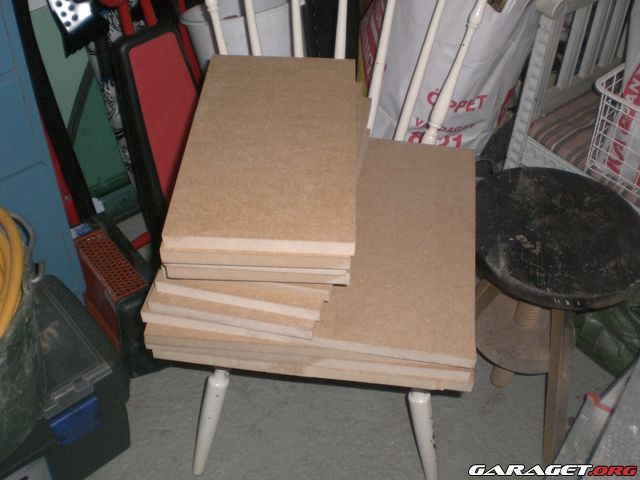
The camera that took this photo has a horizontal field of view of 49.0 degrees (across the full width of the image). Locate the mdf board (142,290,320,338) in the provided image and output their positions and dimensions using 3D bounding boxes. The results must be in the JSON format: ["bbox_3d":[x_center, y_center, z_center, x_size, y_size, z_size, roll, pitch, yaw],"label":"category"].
[{"bbox_3d":[-0.093,-0.039,1.272,0.267,0.025,0.482,9,45,7],"label":"mdf board"}]

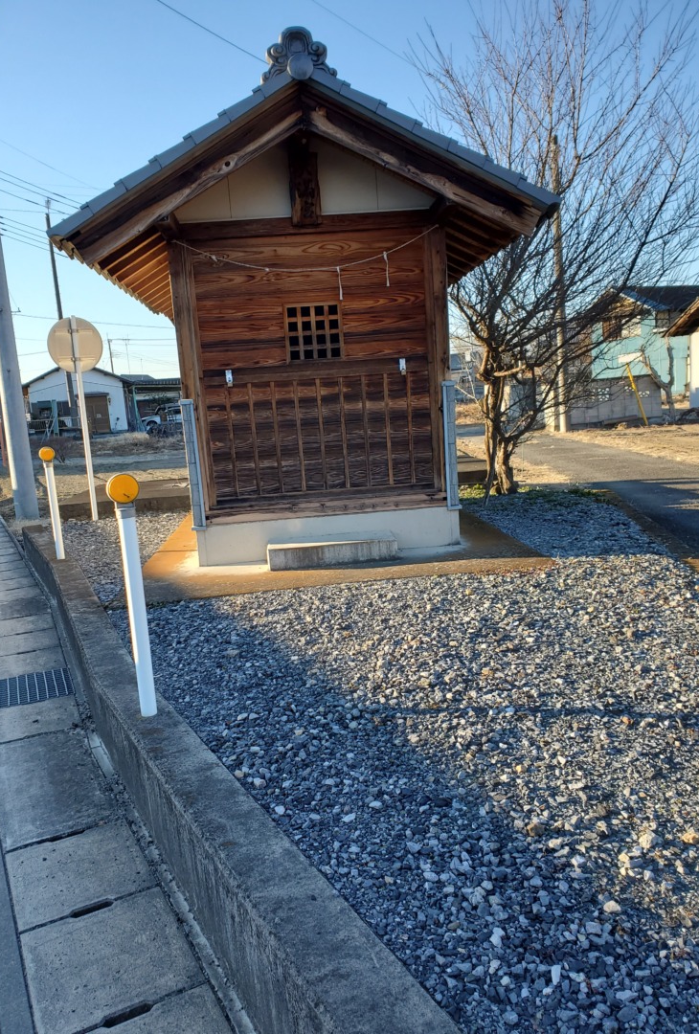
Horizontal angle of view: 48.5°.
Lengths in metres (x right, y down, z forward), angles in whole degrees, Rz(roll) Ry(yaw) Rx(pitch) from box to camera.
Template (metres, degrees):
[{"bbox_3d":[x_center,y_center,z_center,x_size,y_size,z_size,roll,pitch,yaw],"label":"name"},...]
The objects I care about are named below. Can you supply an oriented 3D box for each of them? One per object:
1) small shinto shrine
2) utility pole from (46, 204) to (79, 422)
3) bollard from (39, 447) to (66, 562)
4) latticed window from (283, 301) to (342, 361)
[{"bbox_3d":[-0.391,-1.693,7.175,3.380,3.550,4.000,-4,9,-4],"label":"small shinto shrine"},{"bbox_3d":[-15.099,-10.465,41.056,0.320,11.530,0.320,-4,9,-4],"label":"utility pole"},{"bbox_3d":[-2.414,-0.110,6.358,0.120,0.920,0.080,-6,10,-16],"label":"bollard"},{"bbox_3d":[-0.262,-1.357,5.725,0.425,0.420,0.050,-4,9,-4],"label":"latticed window"}]

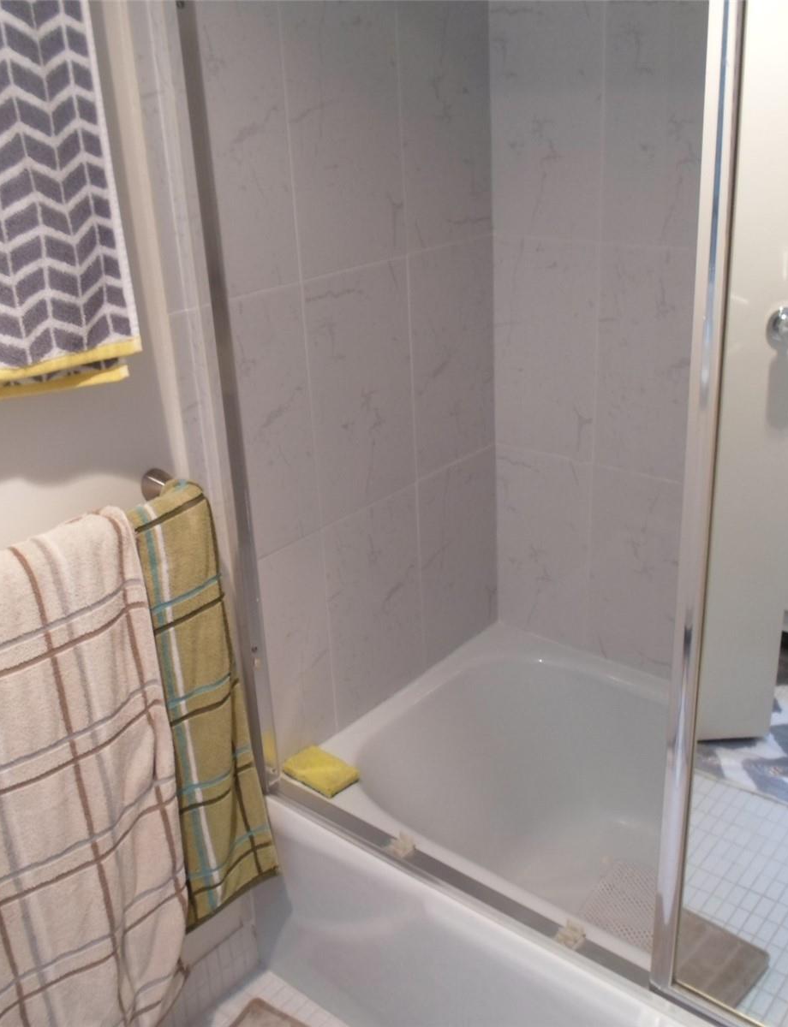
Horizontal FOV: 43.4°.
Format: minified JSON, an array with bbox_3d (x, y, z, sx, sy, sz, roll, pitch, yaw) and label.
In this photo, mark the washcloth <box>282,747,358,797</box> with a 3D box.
[{"bbox_3d":[-0.122,0.438,1.681,0.118,0.017,0.070,16,30,38],"label":"washcloth"}]

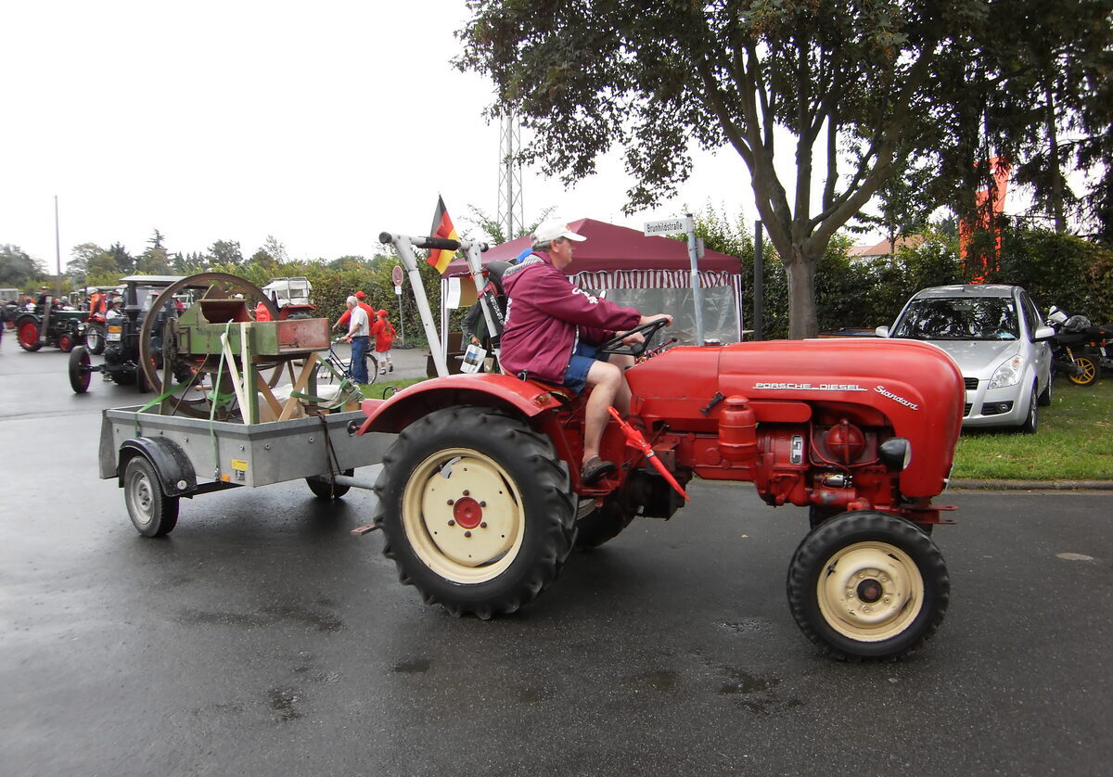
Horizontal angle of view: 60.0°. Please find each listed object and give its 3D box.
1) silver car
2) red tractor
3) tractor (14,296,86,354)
[{"bbox_3d":[4.783,-0.436,11.250,1.700,1.580,3.720,3,6,31],"label":"silver car"},{"bbox_3d":[0.516,0.138,5.081,2.970,1.890,1.570,2,5,20],"label":"red tractor"},{"bbox_3d":[-16.964,-2.189,33.138,2.750,1.850,1.500,2,5,23],"label":"tractor"}]

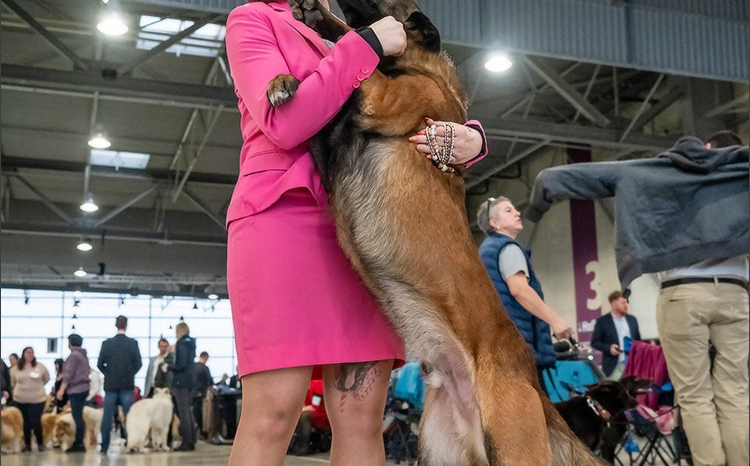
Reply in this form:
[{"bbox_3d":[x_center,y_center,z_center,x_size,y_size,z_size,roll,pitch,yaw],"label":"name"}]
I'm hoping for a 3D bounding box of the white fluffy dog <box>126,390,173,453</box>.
[{"bbox_3d":[-2.960,2.465,12.926,0.360,0.800,0.740,-6,-12,28],"label":"white fluffy dog"}]

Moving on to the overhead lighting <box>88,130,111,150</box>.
[{"bbox_3d":[-6.844,-2.407,24.424,0.520,0.450,0.520,2,-11,-17],"label":"overhead lighting"}]

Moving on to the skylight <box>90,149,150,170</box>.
[{"bbox_3d":[-8.900,-2.553,34.254,1.920,0.150,2.150,3,-11,-17],"label":"skylight"}]

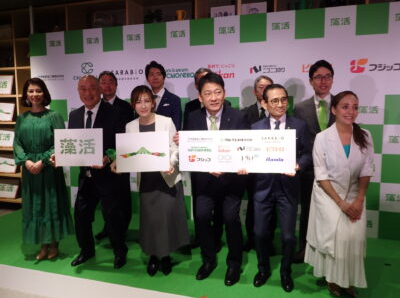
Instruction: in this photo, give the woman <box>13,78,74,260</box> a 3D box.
[{"bbox_3d":[-1.370,0.183,3.123,0.500,1.611,0.380,1,6,10],"label":"woman"}]

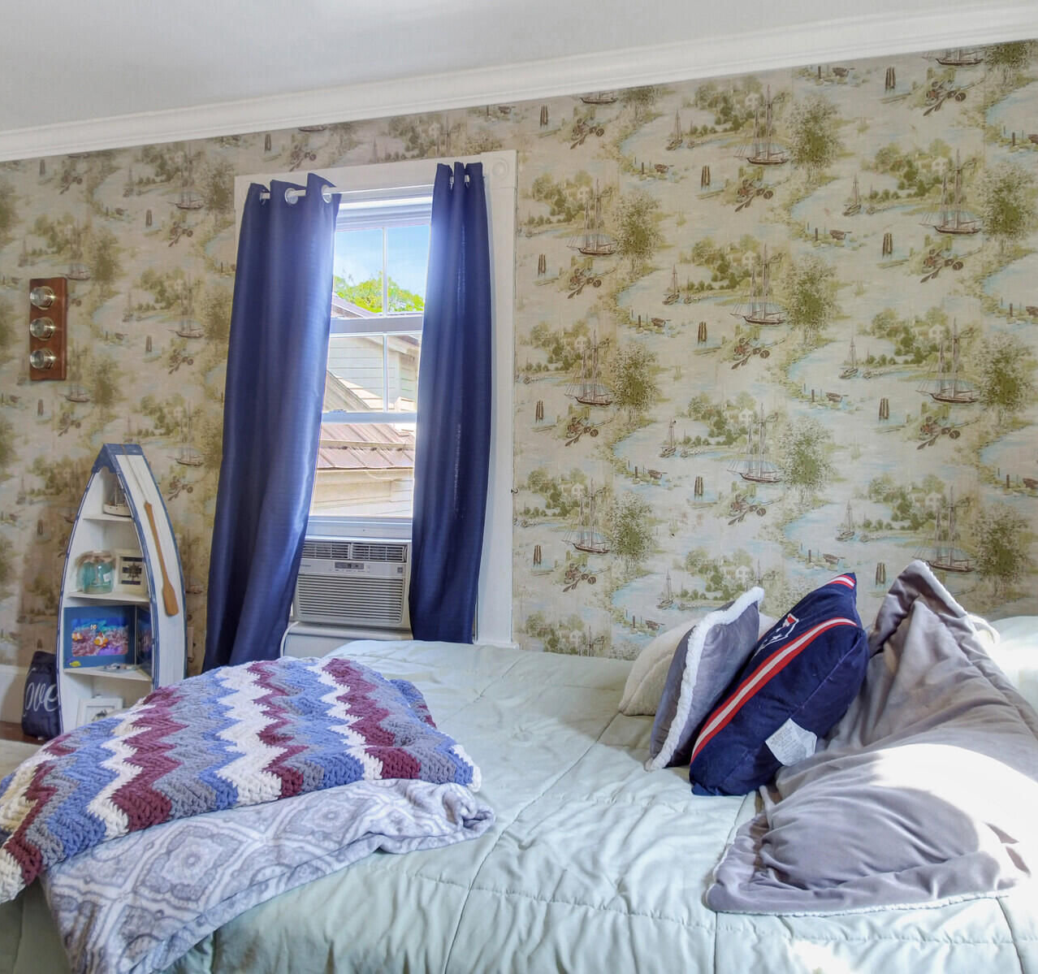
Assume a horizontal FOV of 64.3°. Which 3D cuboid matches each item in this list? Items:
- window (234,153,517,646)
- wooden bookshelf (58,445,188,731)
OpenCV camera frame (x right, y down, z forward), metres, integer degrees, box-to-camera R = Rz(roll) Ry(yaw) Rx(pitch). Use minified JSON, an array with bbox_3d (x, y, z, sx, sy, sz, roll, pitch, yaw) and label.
[{"bbox_3d":[-0.531,-0.297,2.936,1.101,1.670,0.120,1,1,17],"label":"window"},{"bbox_3d":[-1.464,0.407,3.075,0.458,1.135,0.172,1,1,17],"label":"wooden bookshelf"}]

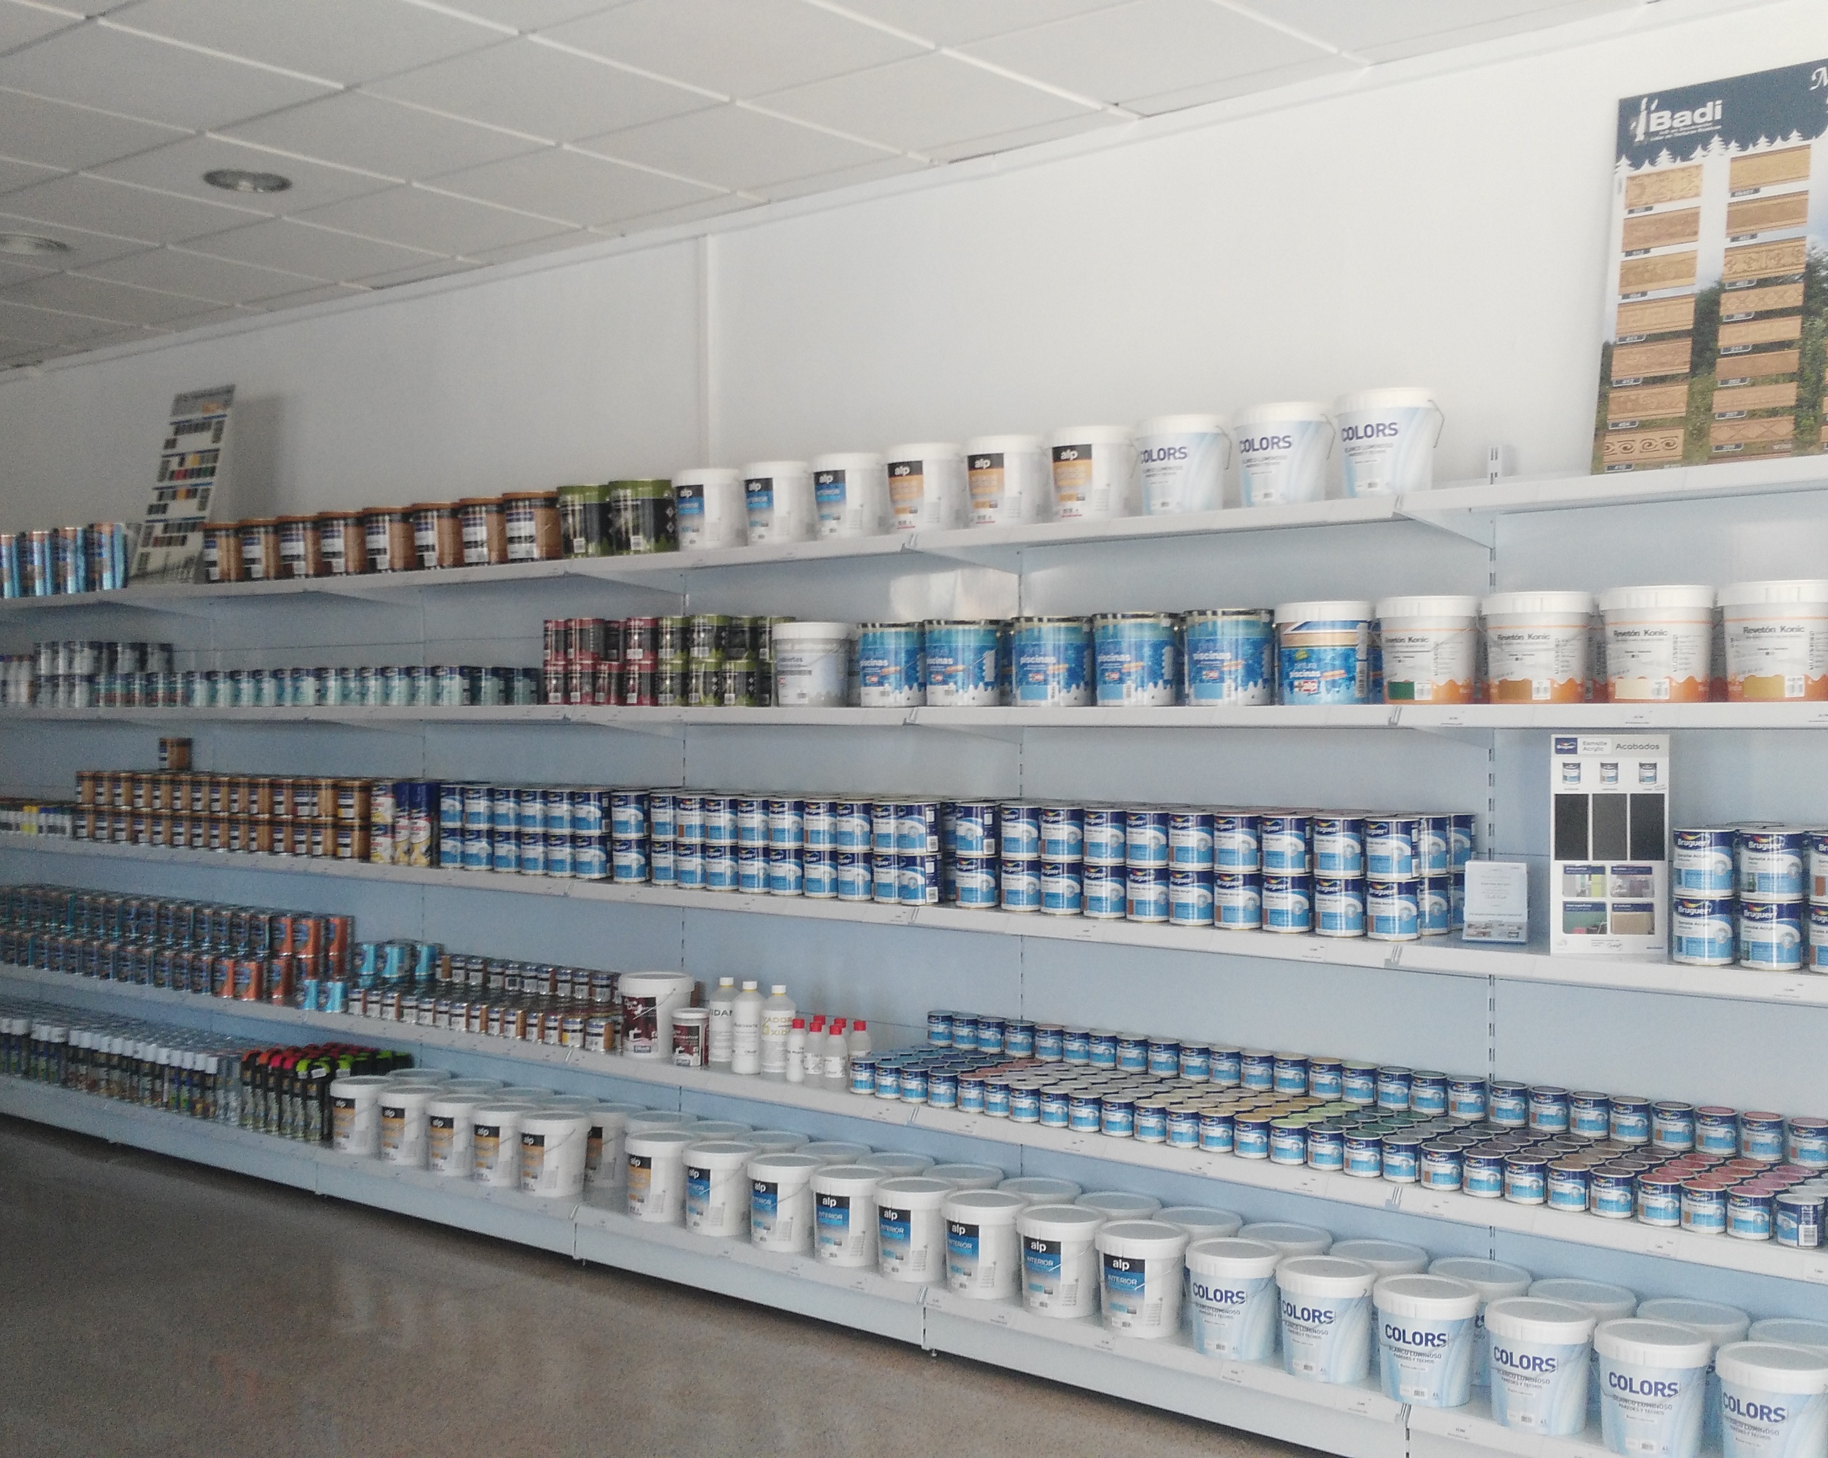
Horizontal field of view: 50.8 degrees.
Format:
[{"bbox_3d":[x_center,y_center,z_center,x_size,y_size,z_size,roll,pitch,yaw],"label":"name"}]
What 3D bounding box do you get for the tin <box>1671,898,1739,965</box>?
[{"bbox_3d":[1.427,0.366,3.473,0.099,0.113,0.099,1,2,38],"label":"tin"}]

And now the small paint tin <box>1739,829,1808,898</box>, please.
[{"bbox_3d":[1.486,0.233,3.329,0.102,0.117,0.102,1,1,38],"label":"small paint tin"}]

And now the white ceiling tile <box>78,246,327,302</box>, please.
[{"bbox_3d":[-2.333,-1.478,6.290,0.600,0.020,0.600,1,1,39],"label":"white ceiling tile"}]

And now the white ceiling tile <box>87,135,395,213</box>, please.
[{"bbox_3d":[-1.758,-1.454,5.060,0.600,0.018,0.600,1,1,39],"label":"white ceiling tile"}]

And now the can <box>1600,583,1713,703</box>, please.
[{"bbox_3d":[1.341,-0.153,3.473,0.199,0.207,0.199,1,1,38],"label":"can"}]

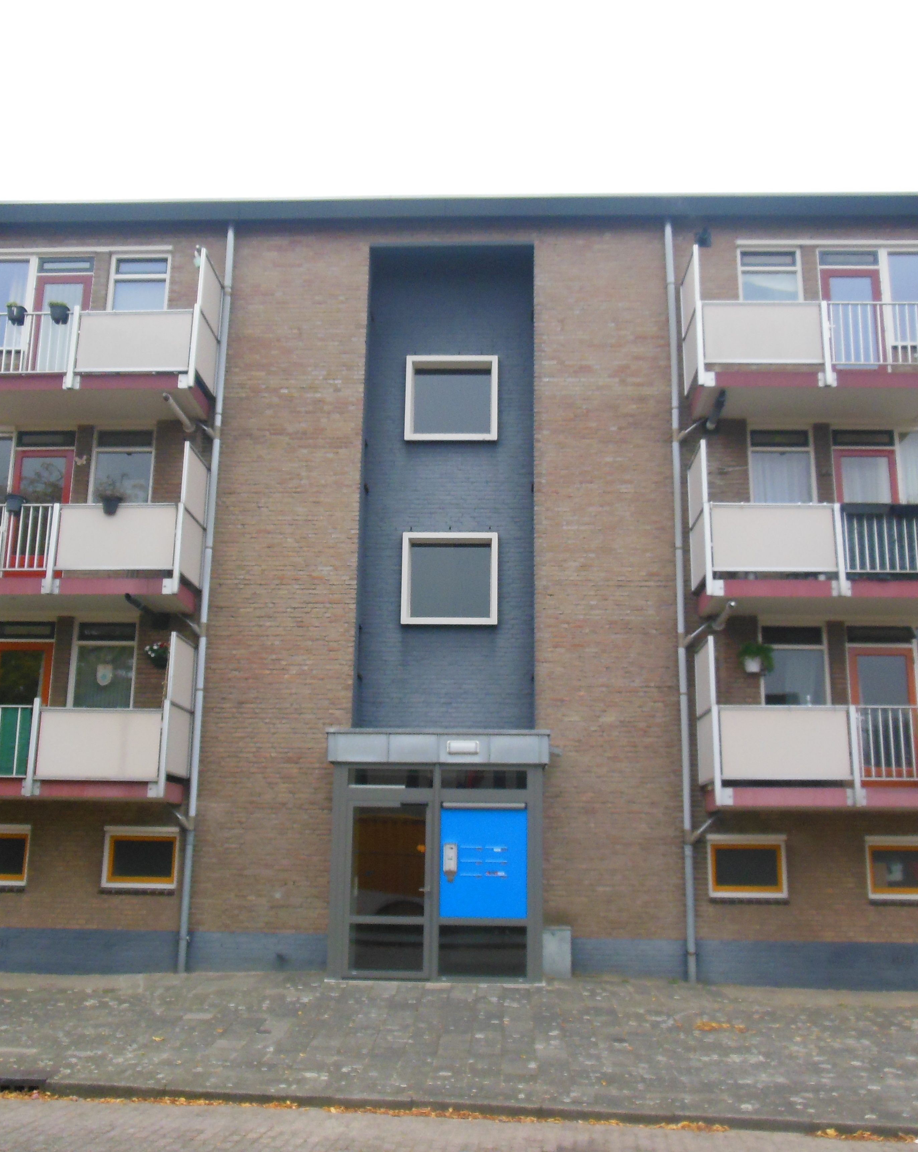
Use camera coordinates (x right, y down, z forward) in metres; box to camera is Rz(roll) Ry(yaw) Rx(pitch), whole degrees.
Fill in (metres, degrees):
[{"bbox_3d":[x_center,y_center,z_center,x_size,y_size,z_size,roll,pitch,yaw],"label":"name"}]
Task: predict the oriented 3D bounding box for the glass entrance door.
[{"bbox_3d":[-0.859,3.820,13.523,0.980,2.022,0.080,0,-13,2],"label":"glass entrance door"}]

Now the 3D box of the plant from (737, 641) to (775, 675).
[{"bbox_3d":[3.741,1.048,14.004,0.463,0.426,0.400,0,-13,2],"label":"plant"}]

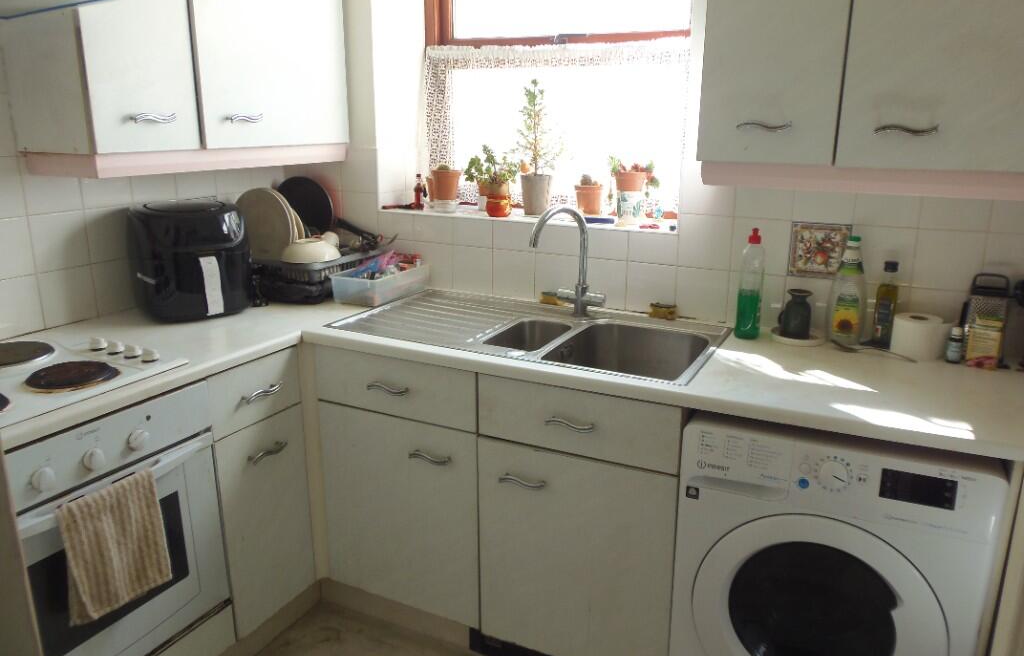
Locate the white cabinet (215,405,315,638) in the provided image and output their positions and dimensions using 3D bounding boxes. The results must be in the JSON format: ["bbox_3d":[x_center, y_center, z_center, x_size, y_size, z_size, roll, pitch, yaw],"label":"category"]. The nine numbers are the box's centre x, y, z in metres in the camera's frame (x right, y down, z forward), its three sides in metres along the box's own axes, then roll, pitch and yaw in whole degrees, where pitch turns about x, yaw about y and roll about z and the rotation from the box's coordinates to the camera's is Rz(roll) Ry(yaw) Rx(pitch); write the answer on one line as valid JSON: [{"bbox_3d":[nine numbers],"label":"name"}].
[{"bbox_3d":[-0.897,0.477,2.026,0.552,0.573,0.299,9,18,27],"label":"white cabinet"}]

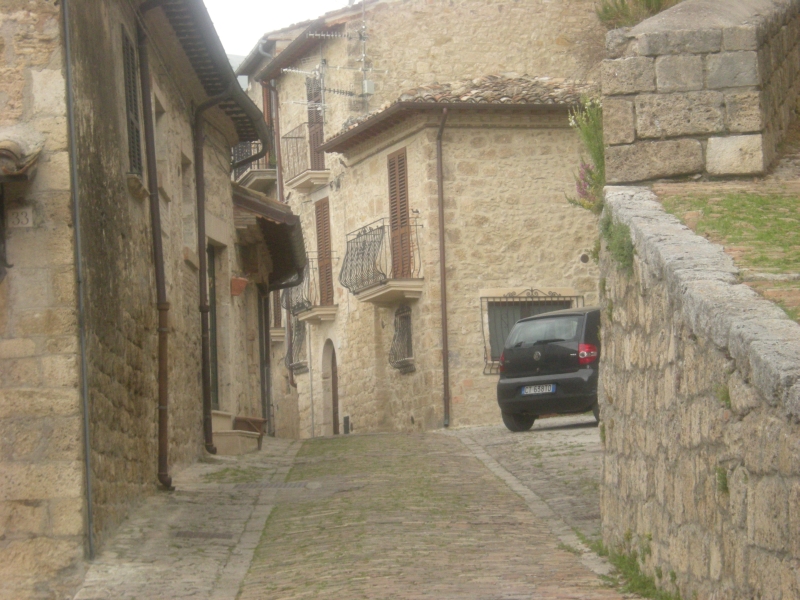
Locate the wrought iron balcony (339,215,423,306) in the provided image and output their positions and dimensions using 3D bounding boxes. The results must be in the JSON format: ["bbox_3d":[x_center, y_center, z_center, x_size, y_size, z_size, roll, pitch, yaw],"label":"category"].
[{"bbox_3d":[-0.281,-0.675,38.106,0.709,1.028,1.768,0,-7,-20],"label":"wrought iron balcony"}]

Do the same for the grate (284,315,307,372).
[{"bbox_3d":[-2.171,0.872,48.373,0.240,1.034,0.860,-1,-7,-19],"label":"grate"}]

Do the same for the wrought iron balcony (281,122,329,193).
[{"bbox_3d":[-1.877,-2.772,47.004,0.470,1.224,1.480,-1,-7,-19],"label":"wrought iron balcony"}]

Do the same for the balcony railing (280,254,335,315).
[{"bbox_3d":[-1.815,-0.321,46.548,0.740,1.057,1.330,-1,-7,-19],"label":"balcony railing"}]

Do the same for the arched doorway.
[{"bbox_3d":[-1.107,1.586,41.790,0.257,1.809,0.904,0,-7,-20],"label":"arched doorway"}]

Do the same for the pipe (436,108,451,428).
[{"bbox_3d":[0.712,-0.518,36.929,0.113,5.016,0.329,0,-7,-20],"label":"pipe"}]

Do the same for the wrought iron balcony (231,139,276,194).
[{"bbox_3d":[-3.029,-2.926,49.576,0.650,1.050,1.350,0,-7,-20],"label":"wrought iron balcony"}]

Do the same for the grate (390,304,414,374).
[{"bbox_3d":[0.003,0.630,38.078,0.185,1.120,0.771,0,-7,-20],"label":"grate"}]

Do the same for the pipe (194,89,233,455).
[{"bbox_3d":[-2.200,-0.369,28.721,0.470,4.458,0.120,-4,-6,5],"label":"pipe"}]

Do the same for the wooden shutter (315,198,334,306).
[{"bbox_3d":[-1.377,-0.839,42.092,0.062,1.922,0.791,0,-7,-20],"label":"wooden shutter"}]

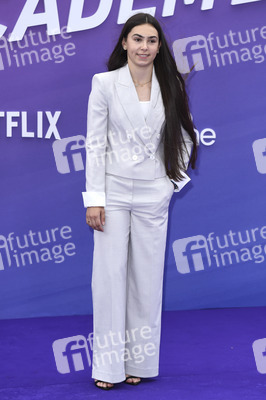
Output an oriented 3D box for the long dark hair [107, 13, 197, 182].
[{"bbox_3d":[0.083,-0.460,5.780,0.380,0.750,0.280,-1,6,-6],"label":"long dark hair"}]

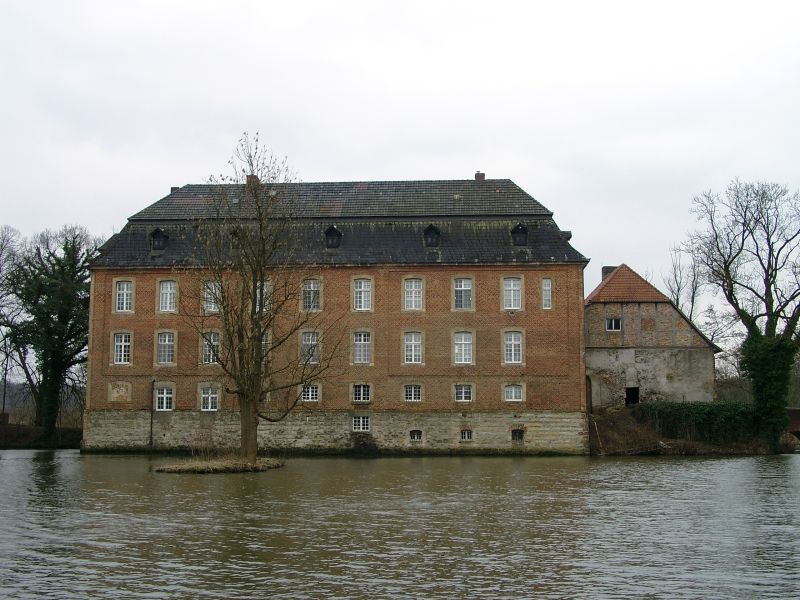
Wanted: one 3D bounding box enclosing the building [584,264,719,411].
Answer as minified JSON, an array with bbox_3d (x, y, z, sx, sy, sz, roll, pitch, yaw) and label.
[{"bbox_3d":[18.872,3.717,85.050,14.300,11.930,16.000,0,-7,4],"label":"building"}]

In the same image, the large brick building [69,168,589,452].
[{"bbox_3d":[-4.241,0.836,72.088,34.410,20.700,12.200,0,-7,4],"label":"large brick building"}]

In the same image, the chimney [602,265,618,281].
[{"bbox_3d":[18.760,-2.317,86.500,1.350,1.600,1.100,0,-7,4],"label":"chimney"}]

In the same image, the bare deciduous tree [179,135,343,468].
[{"bbox_3d":[-7.121,-0.206,50.478,8.530,17.300,8.100,0,-7,4],"label":"bare deciduous tree"}]

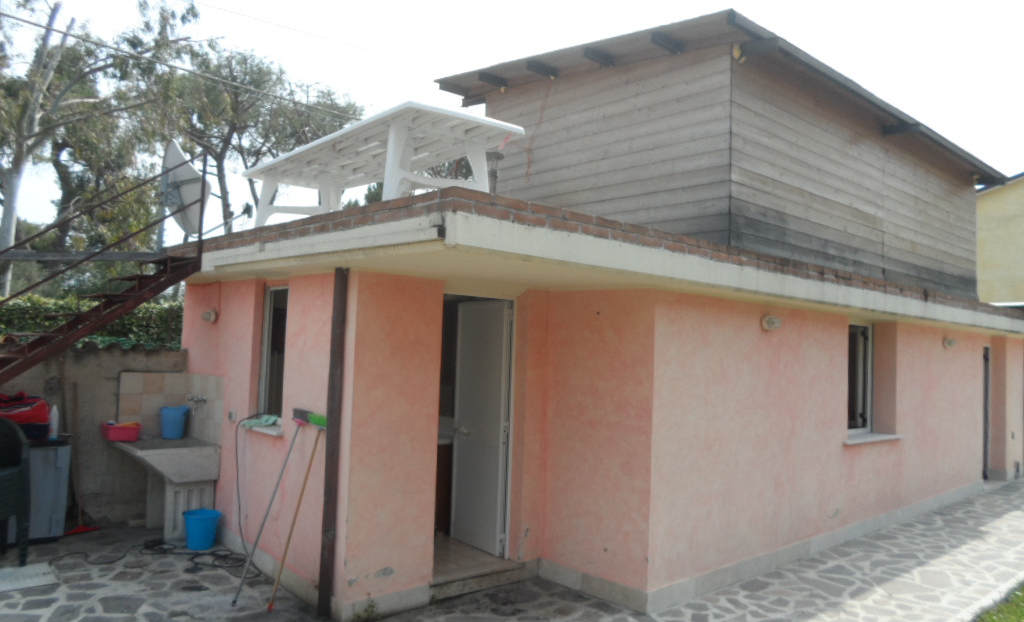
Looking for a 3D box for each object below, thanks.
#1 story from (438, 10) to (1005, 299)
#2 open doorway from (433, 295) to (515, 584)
[{"bbox_3d":[3.076,-1.145,9.126,7.500,2.200,3.450,4,-4,-44],"label":"story"},{"bbox_3d":[-0.278,0.928,5.662,0.870,2.080,0.200,4,-4,-44],"label":"open doorway"}]

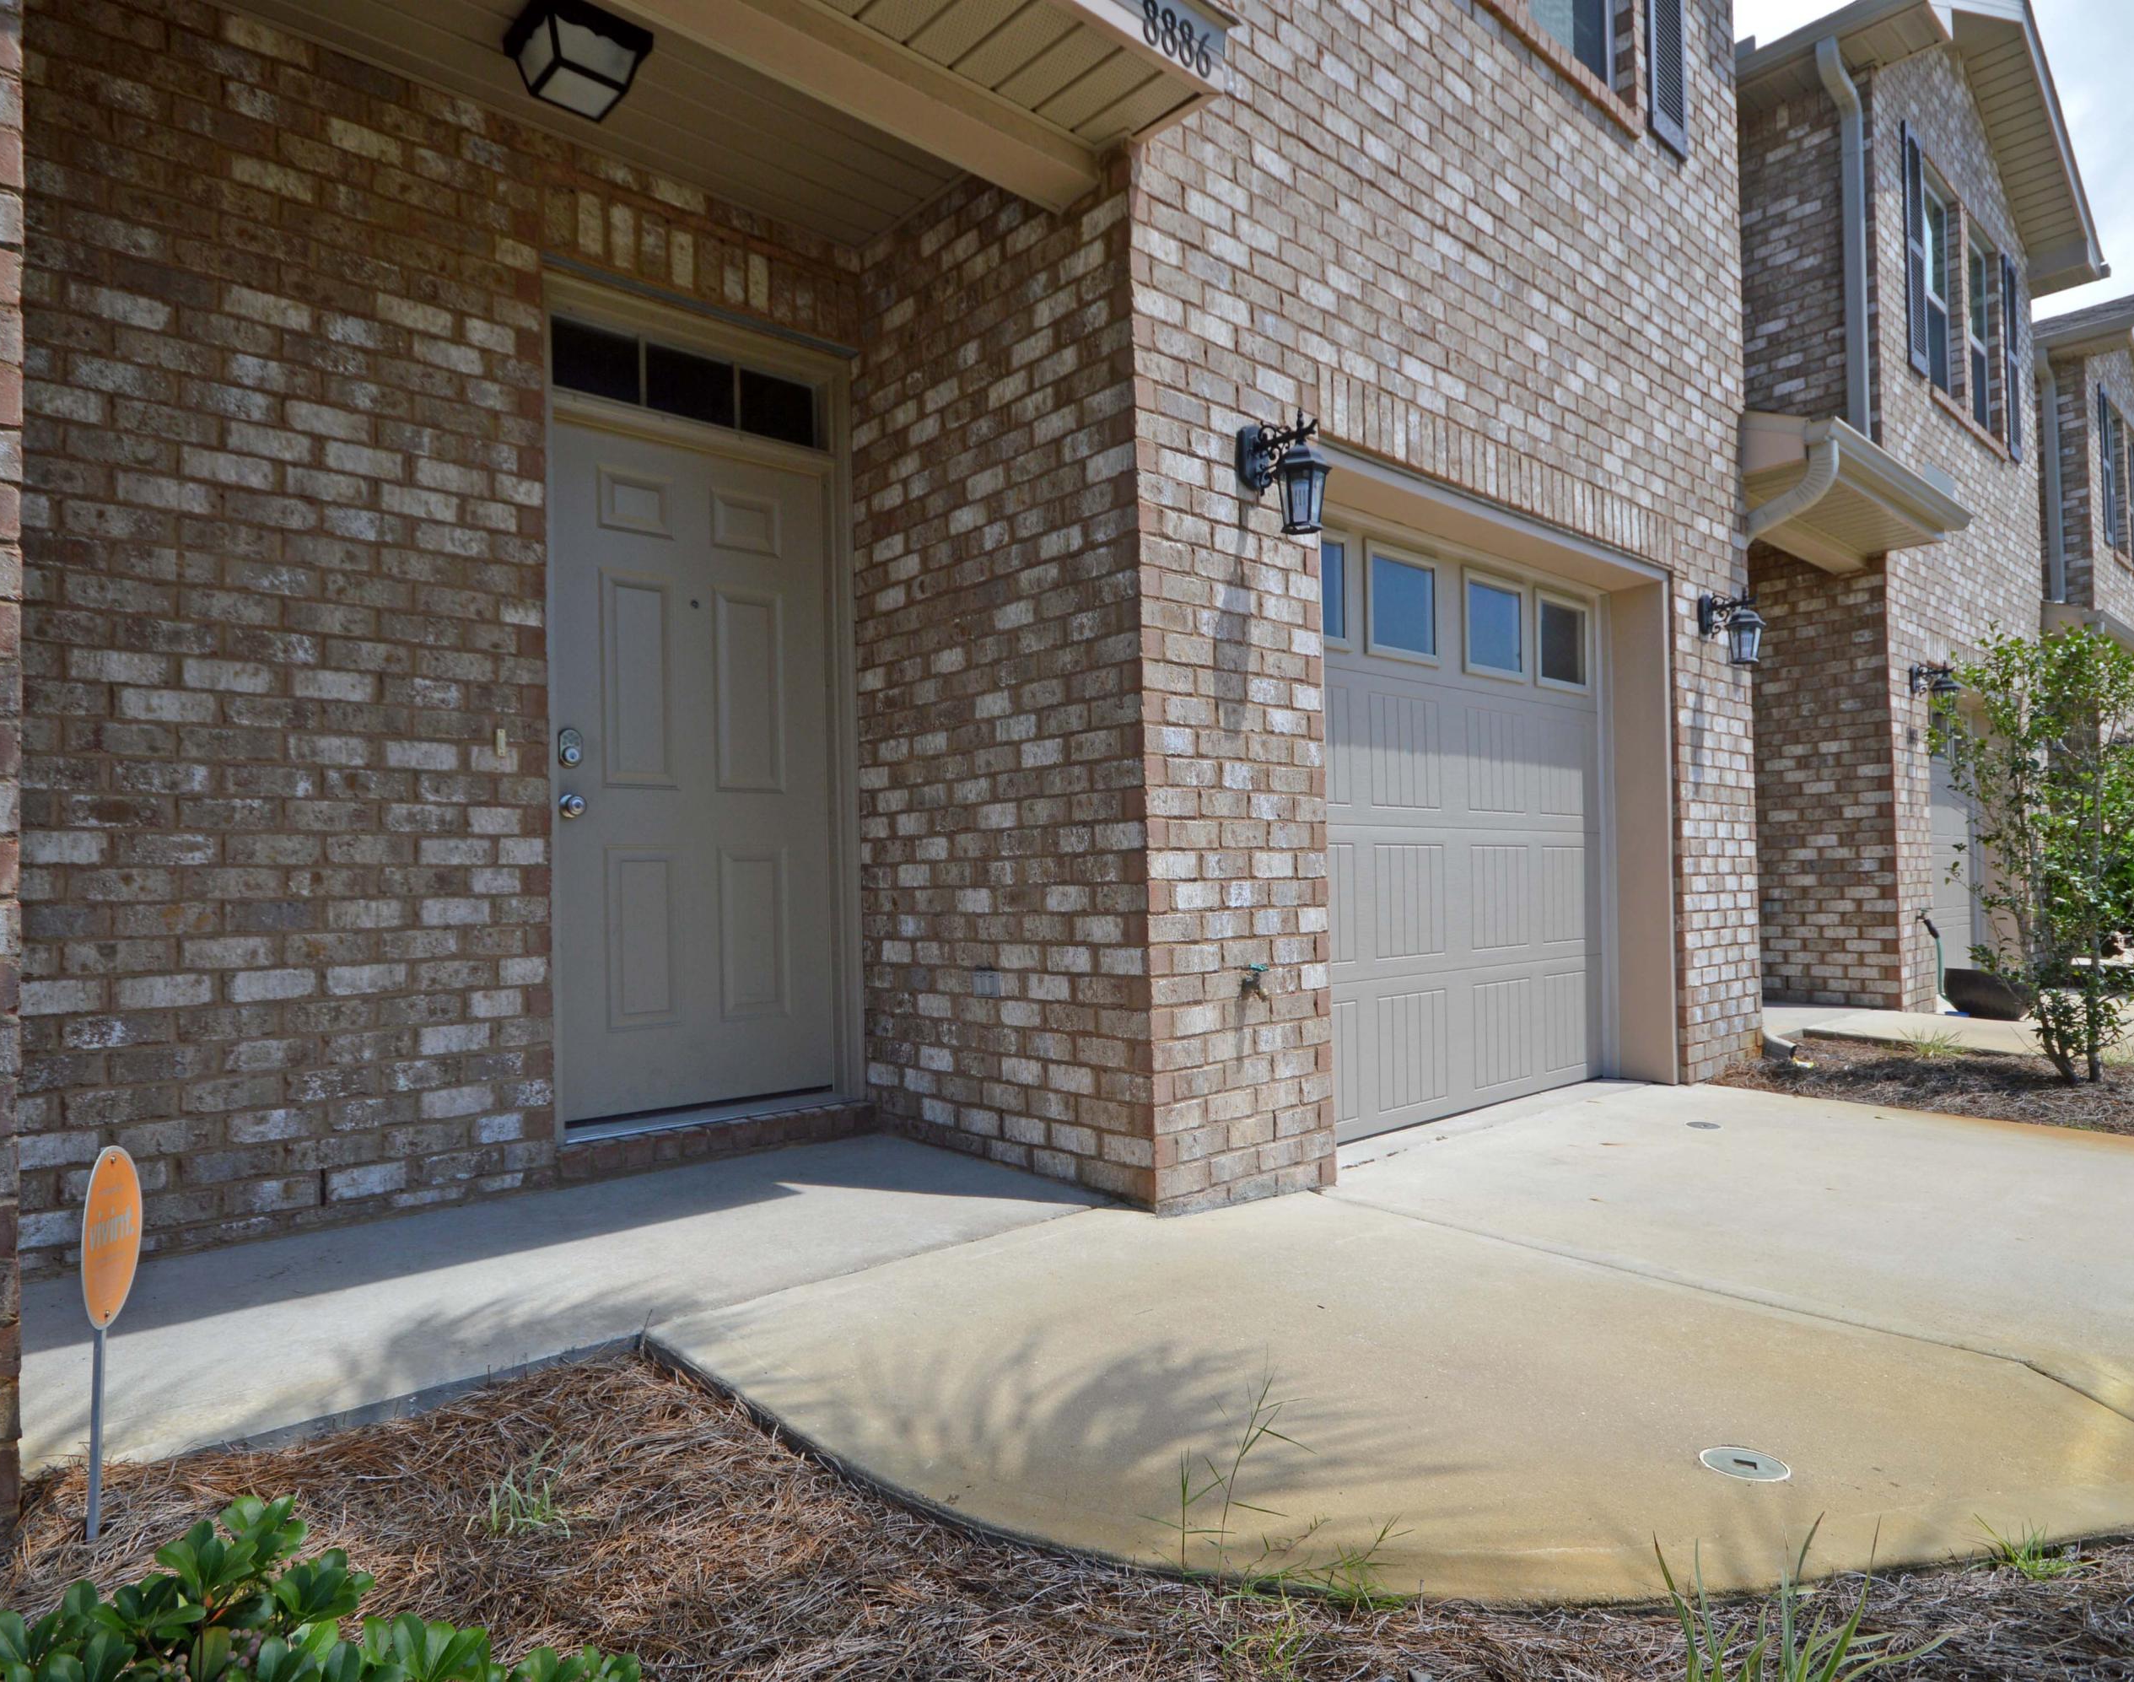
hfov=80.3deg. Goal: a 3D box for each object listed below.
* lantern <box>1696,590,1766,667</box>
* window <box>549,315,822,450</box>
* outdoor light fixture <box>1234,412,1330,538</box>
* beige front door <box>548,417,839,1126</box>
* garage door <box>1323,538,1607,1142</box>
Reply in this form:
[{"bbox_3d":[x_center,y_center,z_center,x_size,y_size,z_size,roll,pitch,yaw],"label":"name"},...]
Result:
[{"bbox_3d":[2.921,-0.929,5.526,0.155,0.340,0.260,1,-3,-42],"label":"lantern"},{"bbox_3d":[-1.156,-1.408,3.921,0.890,0.215,0.055,1,-3,-42],"label":"window"},{"bbox_3d":[0.600,-0.999,3.457,0.155,0.340,0.260,1,-3,-42],"label":"outdoor light fixture"},{"bbox_3d":[-1.146,-0.200,3.917,0.915,2.040,0.055,1,-3,-42],"label":"beige front door"},{"bbox_3d":[1.464,-0.037,4.818,2.410,2.140,0.070,1,-3,-42],"label":"garage door"}]

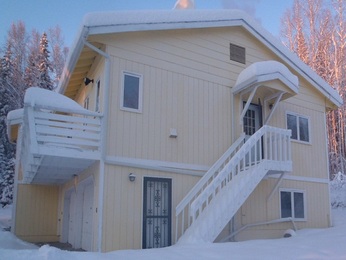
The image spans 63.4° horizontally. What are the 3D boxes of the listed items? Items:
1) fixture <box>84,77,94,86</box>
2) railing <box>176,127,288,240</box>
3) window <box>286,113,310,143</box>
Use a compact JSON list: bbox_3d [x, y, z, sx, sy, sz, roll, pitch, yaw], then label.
[{"bbox_3d":[-3.073,-1.781,10.246,0.280,0.270,0.250,9,-17,-27],"label":"fixture"},{"bbox_3d":[2.111,1.682,9.229,4.400,3.850,1.080,9,-17,-27],"label":"railing"},{"bbox_3d":[5.495,-0.087,12.176,1.536,1.284,0.100,9,-17,-27],"label":"window"}]

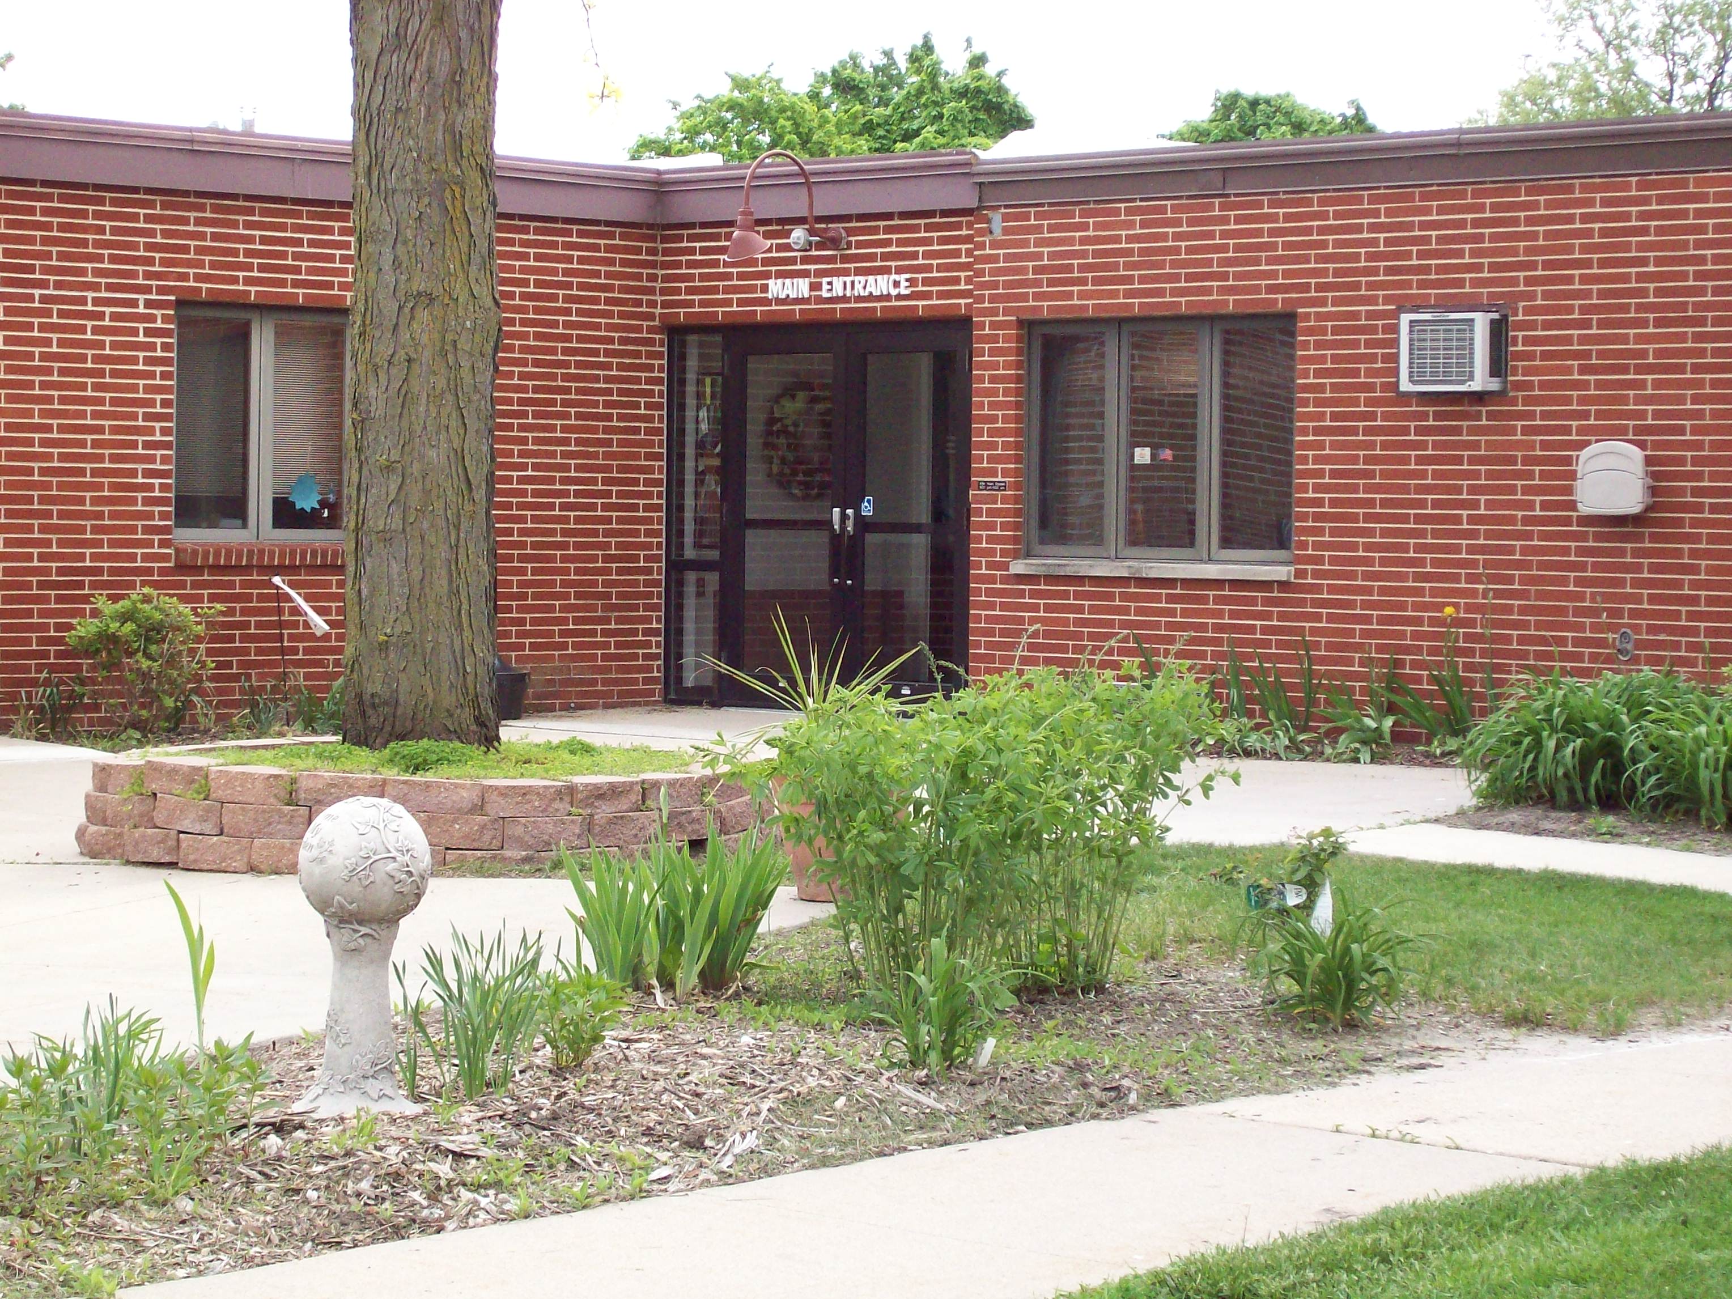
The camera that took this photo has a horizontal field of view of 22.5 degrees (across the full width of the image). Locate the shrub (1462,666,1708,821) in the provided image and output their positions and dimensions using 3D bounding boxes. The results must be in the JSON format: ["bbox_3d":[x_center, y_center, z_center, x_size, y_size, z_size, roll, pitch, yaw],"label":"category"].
[{"bbox_3d":[2.763,0.355,16.800,0.930,0.540,0.820,1,2,0],"label":"shrub"}]

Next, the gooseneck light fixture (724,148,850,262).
[{"bbox_3d":[-0.413,-2.314,22.759,0.250,0.600,0.820,3,3,45],"label":"gooseneck light fixture"}]

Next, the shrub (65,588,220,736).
[{"bbox_3d":[-3.473,0.047,20.900,0.740,0.684,0.650,0,2,-9],"label":"shrub"}]

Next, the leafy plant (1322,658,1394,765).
[{"bbox_3d":[2.303,0.287,20.300,0.340,0.470,0.330,1,2,0],"label":"leafy plant"}]

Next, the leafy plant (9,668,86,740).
[{"bbox_3d":[-3.871,0.259,20.600,0.360,0.340,0.320,1,2,0],"label":"leafy plant"}]

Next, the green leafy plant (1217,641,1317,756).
[{"bbox_3d":[1.900,0.213,20.615,0.430,0.540,0.340,3,3,44],"label":"green leafy plant"}]

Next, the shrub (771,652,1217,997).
[{"bbox_3d":[0.291,0.399,10.300,1.020,0.780,0.850,1,2,0],"label":"shrub"}]

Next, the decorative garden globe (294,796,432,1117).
[{"bbox_3d":[-0.961,0.577,8.330,0.255,0.592,0.255,0,2,-7],"label":"decorative garden globe"}]

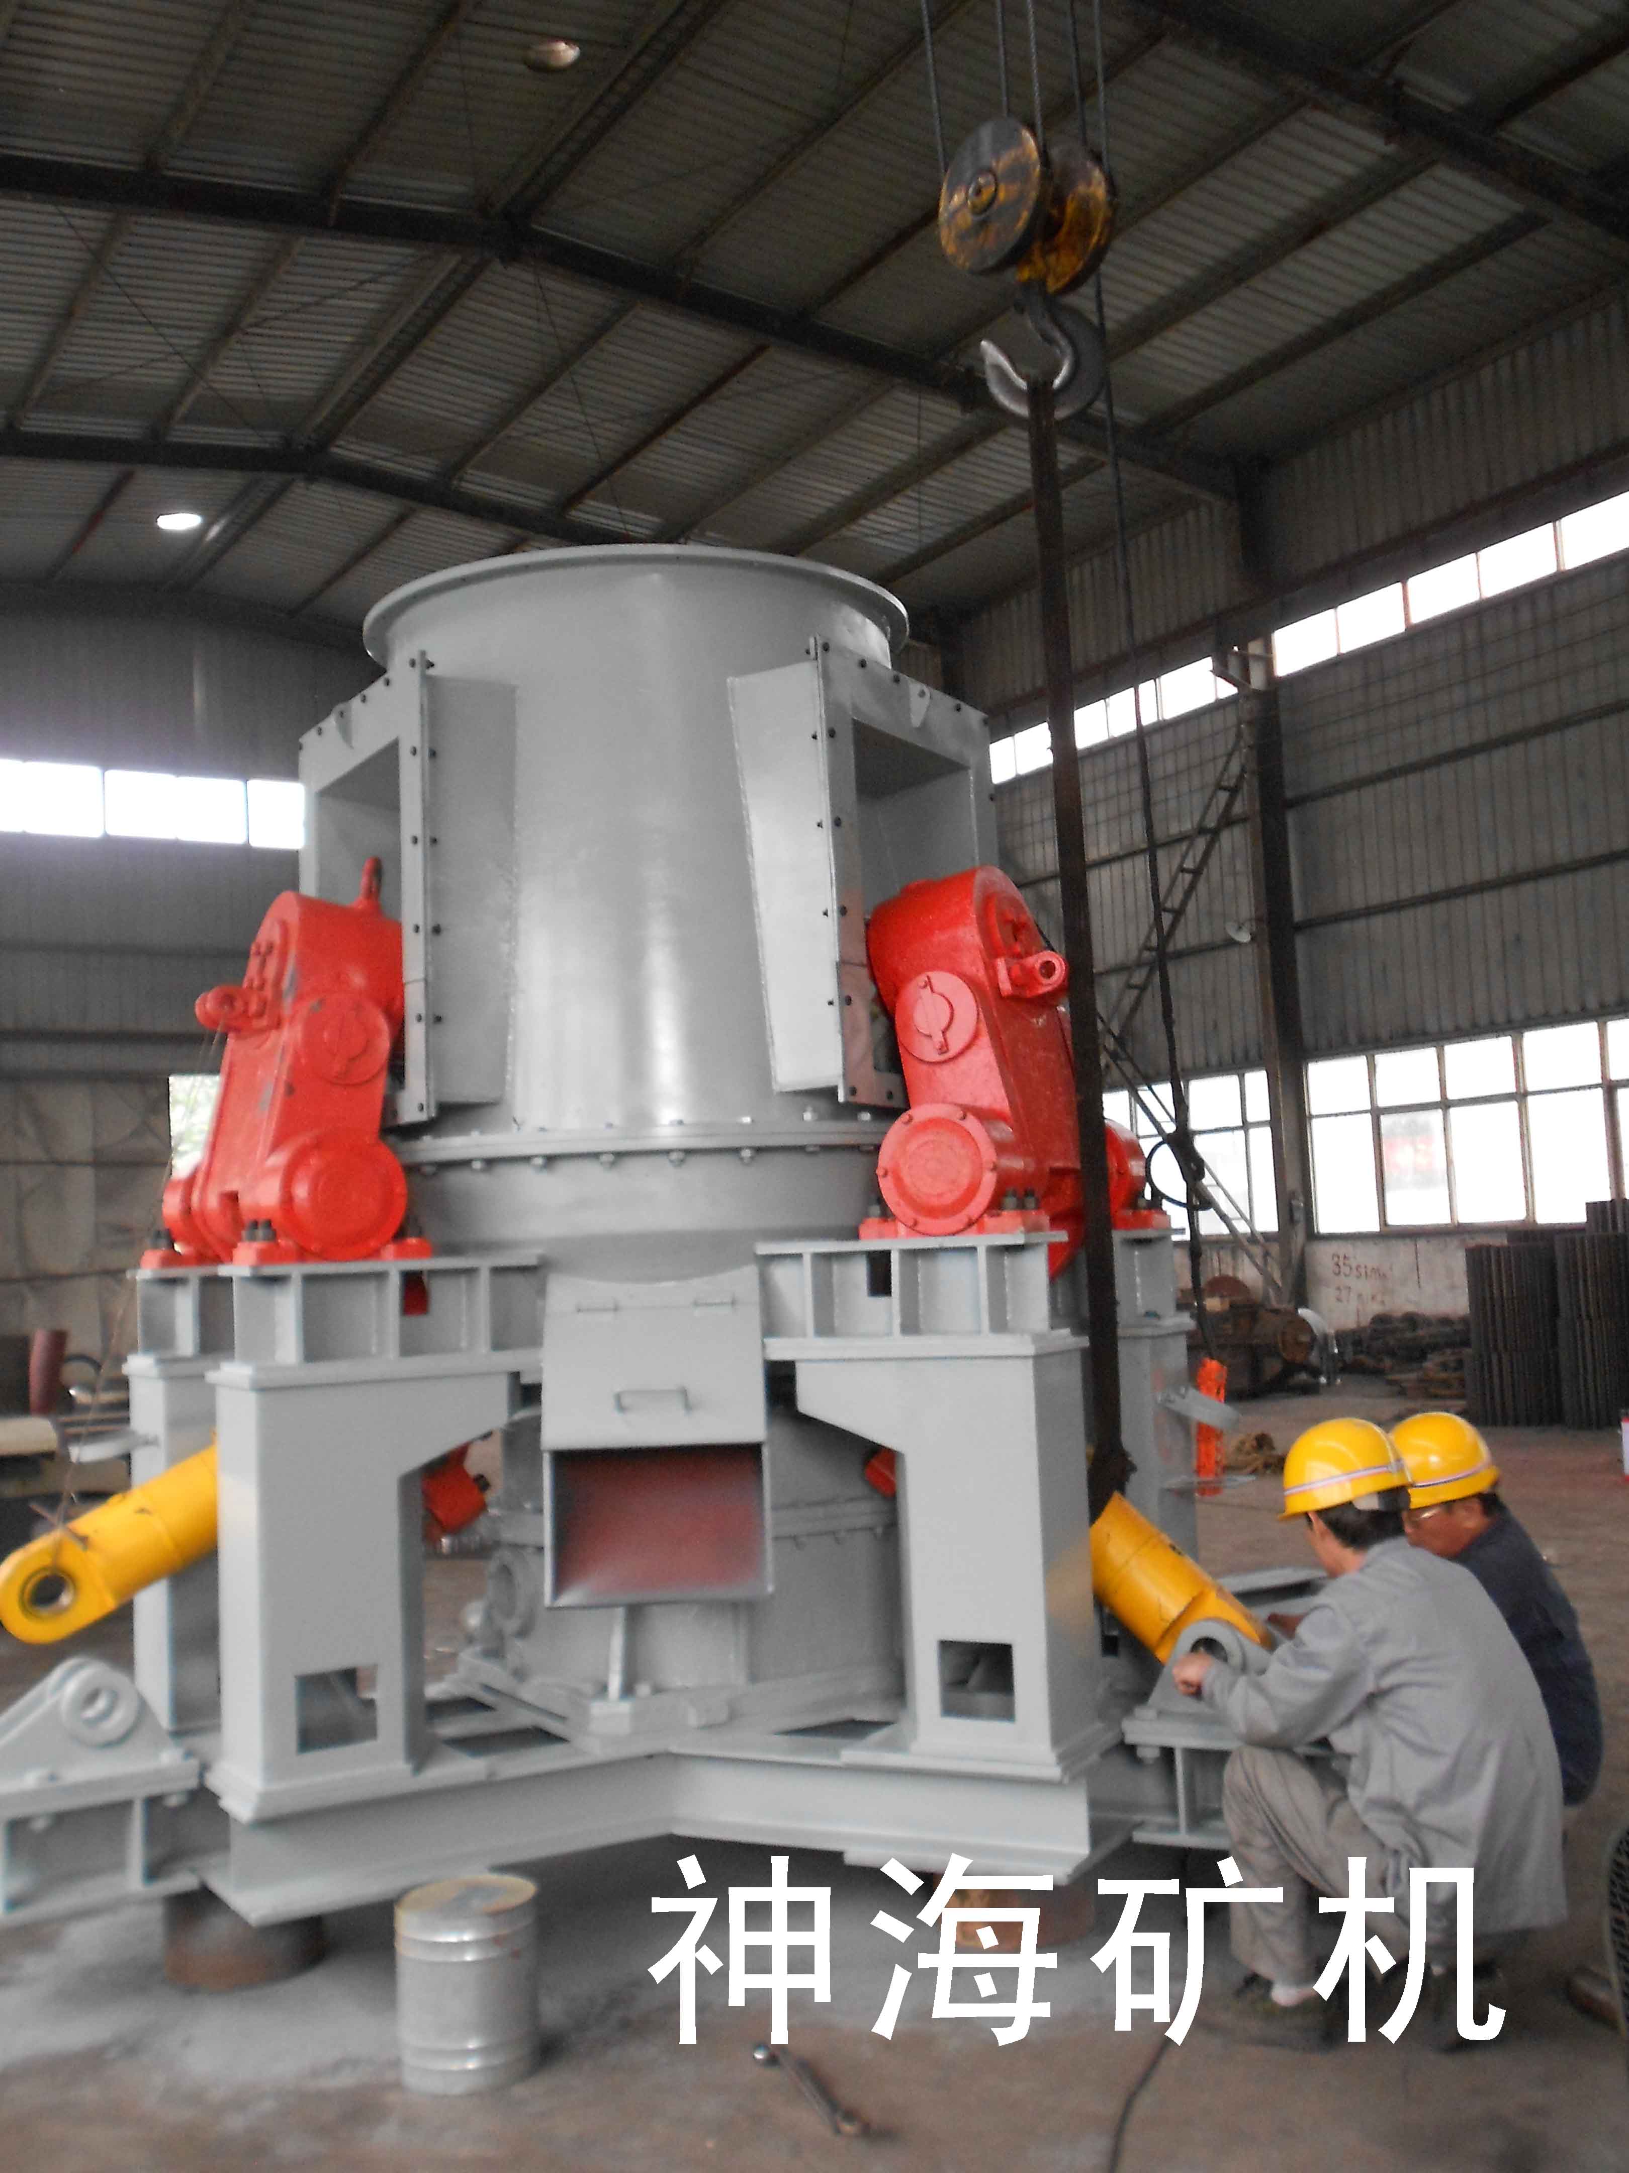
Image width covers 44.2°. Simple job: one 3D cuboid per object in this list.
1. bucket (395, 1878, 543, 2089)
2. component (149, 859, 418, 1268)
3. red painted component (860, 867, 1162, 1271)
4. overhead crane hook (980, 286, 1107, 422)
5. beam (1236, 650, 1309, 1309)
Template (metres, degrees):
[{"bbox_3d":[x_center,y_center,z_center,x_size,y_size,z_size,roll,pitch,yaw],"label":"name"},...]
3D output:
[{"bbox_3d":[-0.707,1.827,4.102,0.283,0.334,0.283,-3,-5,0],"label":"bucket"},{"bbox_3d":[-1.305,0.024,5.065,0.610,1.030,0.980,1,-6,-31],"label":"component"},{"bbox_3d":[0.456,-0.006,5.104,0.620,0.980,0.980,-5,-6,27],"label":"red painted component"},{"bbox_3d":[0.603,-1.928,5.287,0.320,0.345,0.100,-1,-5,-12],"label":"overhead crane hook"},{"bbox_3d":[5.181,-0.734,22.159,0.400,8.191,0.300,0,-6,-30],"label":"beam"}]

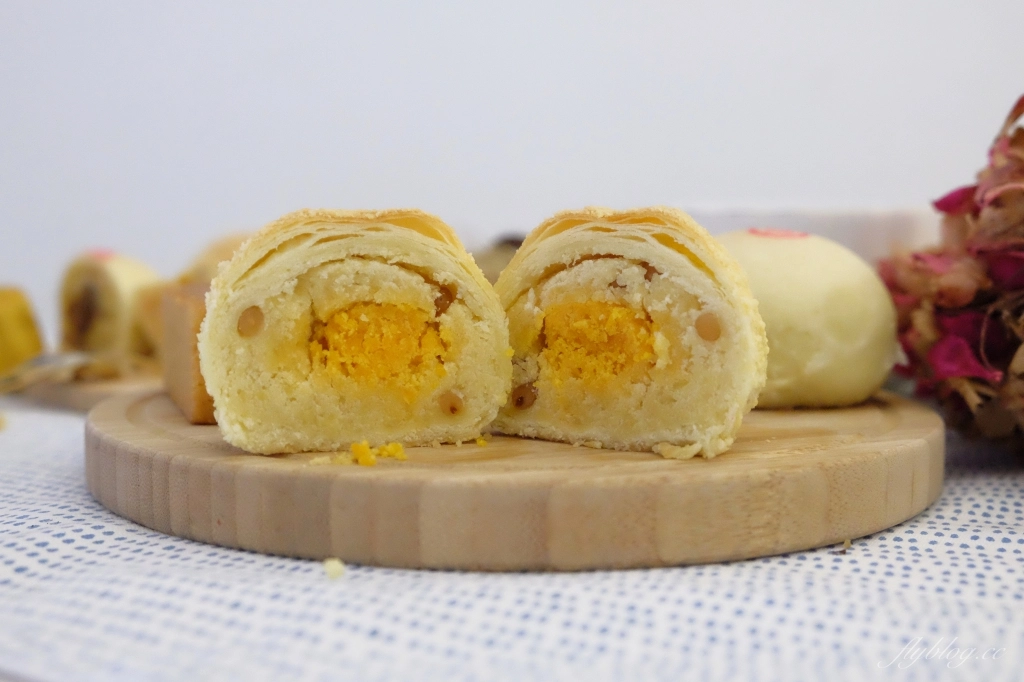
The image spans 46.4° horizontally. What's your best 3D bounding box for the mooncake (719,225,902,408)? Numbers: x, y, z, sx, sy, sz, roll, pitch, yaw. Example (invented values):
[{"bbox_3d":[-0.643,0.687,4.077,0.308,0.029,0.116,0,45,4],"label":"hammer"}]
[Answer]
[{"bbox_3d":[0.076,-0.008,0.331,0.064,0.046,0.064,0,5,0],"label":"mooncake"}]

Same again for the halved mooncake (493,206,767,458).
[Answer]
[{"bbox_3d":[0.027,-0.004,0.263,0.064,0.050,0.034,3,6,28],"label":"halved mooncake"}]

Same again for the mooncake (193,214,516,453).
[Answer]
[{"bbox_3d":[-0.034,-0.004,0.242,0.060,0.046,0.030,-2,5,-22],"label":"mooncake"}]

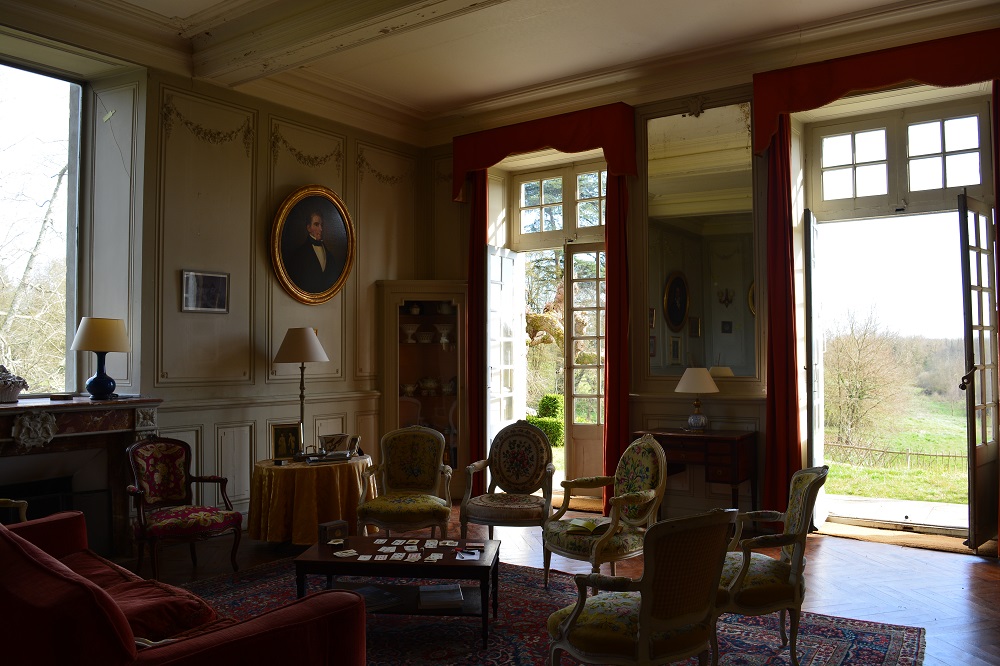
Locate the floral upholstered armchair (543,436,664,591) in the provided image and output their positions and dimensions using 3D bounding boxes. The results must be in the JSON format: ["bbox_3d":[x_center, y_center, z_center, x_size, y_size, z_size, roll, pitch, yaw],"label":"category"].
[{"bbox_3d":[0.680,1.149,4.691,0.620,0.960,0.600,1,-2,-30],"label":"floral upholstered armchair"}]

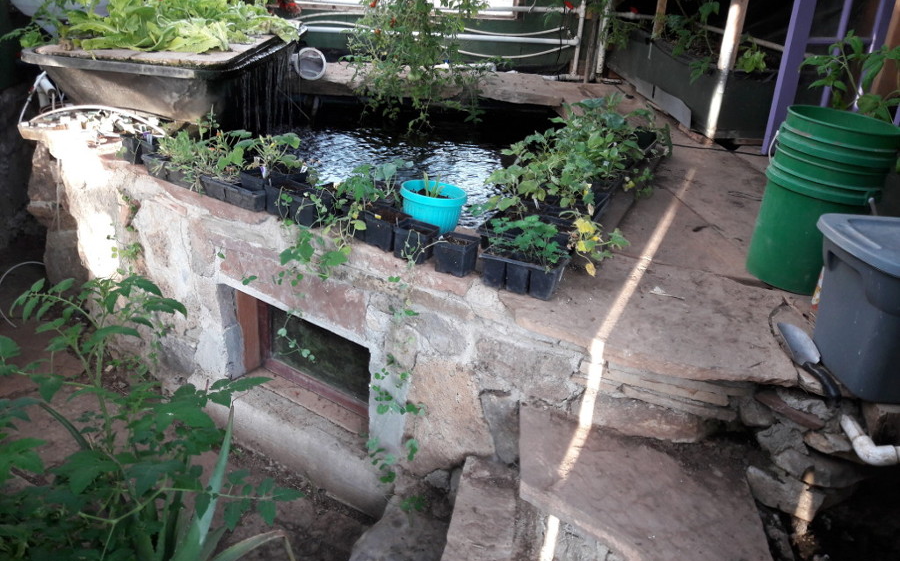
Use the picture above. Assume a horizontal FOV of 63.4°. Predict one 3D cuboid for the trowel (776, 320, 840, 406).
[{"bbox_3d":[0.853,0.191,1.742,0.075,0.055,0.335,4,29,-2],"label":"trowel"}]

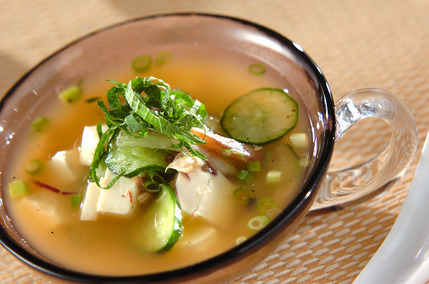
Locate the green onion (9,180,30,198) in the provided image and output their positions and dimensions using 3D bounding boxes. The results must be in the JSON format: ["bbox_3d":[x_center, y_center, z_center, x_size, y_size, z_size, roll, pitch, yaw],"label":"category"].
[{"bbox_3d":[-0.068,0.017,0.637,0.007,0.005,0.006,-9,45,7],"label":"green onion"}]

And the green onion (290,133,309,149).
[{"bbox_3d":[0.029,-0.001,0.622,0.005,0.005,0.005,-6,46,10],"label":"green onion"}]

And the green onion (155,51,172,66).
[{"bbox_3d":[-0.019,-0.030,0.664,0.006,0.003,0.006,-24,35,8],"label":"green onion"}]

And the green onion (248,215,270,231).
[{"bbox_3d":[0.015,0.027,0.599,0.005,0.005,0.005,-6,76,24],"label":"green onion"}]

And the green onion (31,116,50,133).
[{"bbox_3d":[-0.063,-0.006,0.658,0.006,0.005,0.005,-22,45,-7],"label":"green onion"}]

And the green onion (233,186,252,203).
[{"bbox_3d":[0.010,0.018,0.618,0.006,0.004,0.006,-1,46,14],"label":"green onion"}]

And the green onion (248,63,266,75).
[{"bbox_3d":[0.015,-0.026,0.651,0.006,0.003,0.006,-16,45,0],"label":"green onion"}]

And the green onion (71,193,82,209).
[{"bbox_3d":[-0.047,0.020,0.624,0.004,0.004,0.004,-16,45,0],"label":"green onion"}]

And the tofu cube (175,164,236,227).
[{"bbox_3d":[-0.003,0.019,0.617,0.017,0.016,0.017,2,47,17],"label":"tofu cube"}]

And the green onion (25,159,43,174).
[{"bbox_3d":[-0.064,0.009,0.639,0.005,0.004,0.005,-11,58,18],"label":"green onion"}]

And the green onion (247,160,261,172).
[{"bbox_3d":[0.014,0.008,0.624,0.005,0.004,0.004,3,48,17],"label":"green onion"}]

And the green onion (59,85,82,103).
[{"bbox_3d":[-0.053,-0.018,0.666,0.007,0.005,0.006,-14,45,1],"label":"green onion"}]

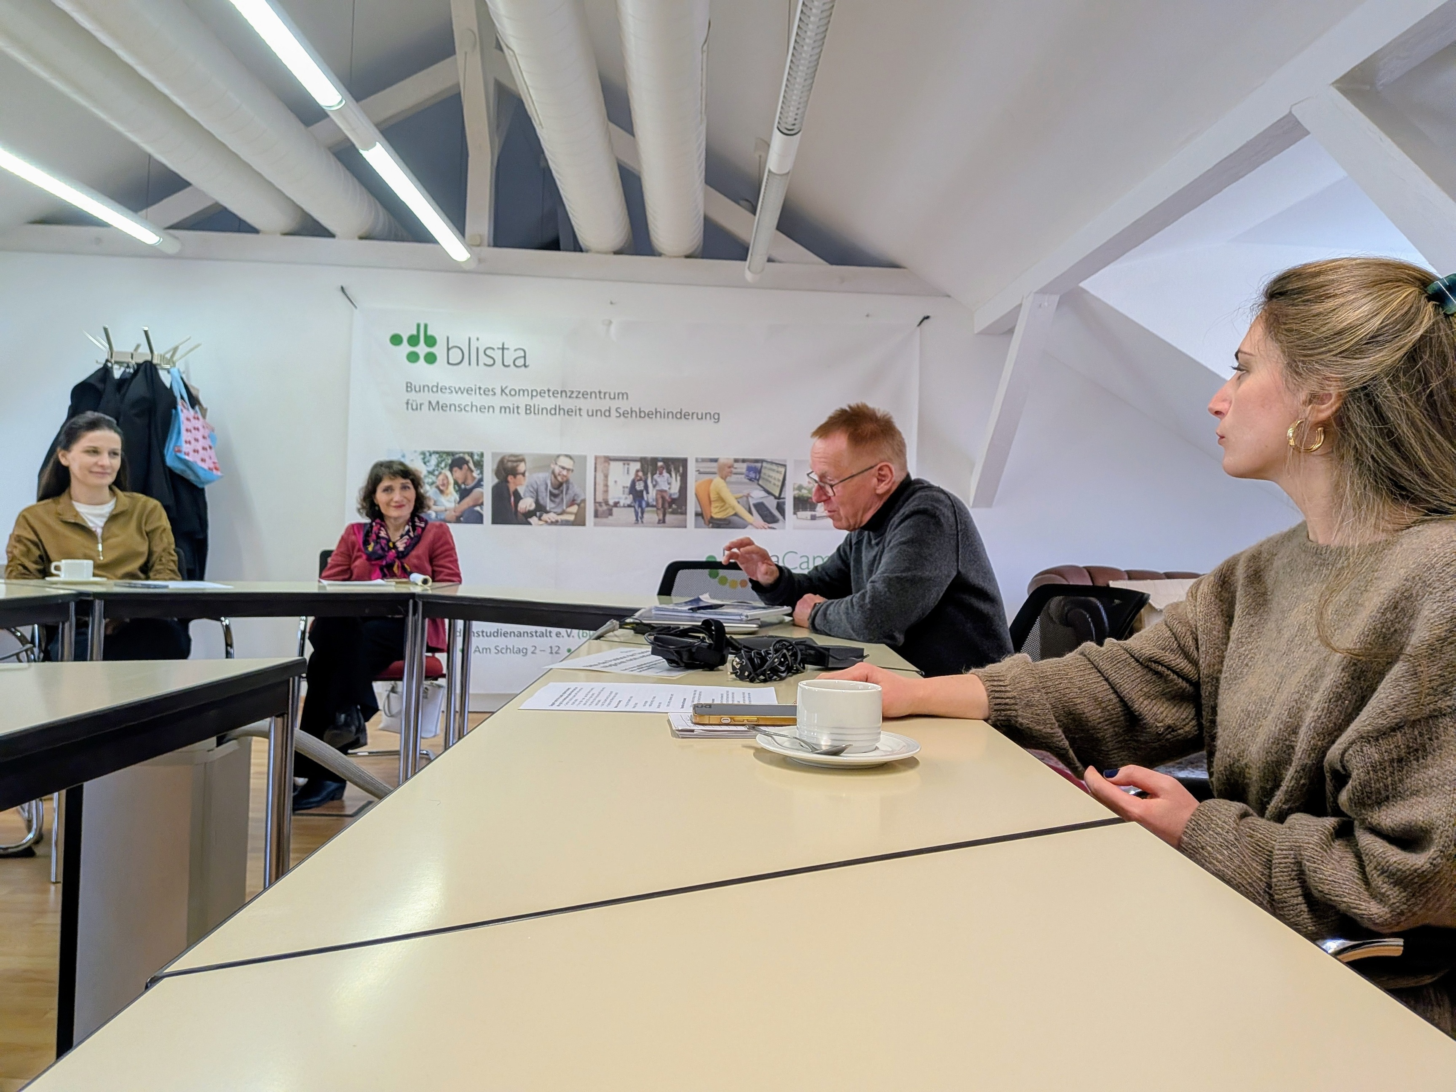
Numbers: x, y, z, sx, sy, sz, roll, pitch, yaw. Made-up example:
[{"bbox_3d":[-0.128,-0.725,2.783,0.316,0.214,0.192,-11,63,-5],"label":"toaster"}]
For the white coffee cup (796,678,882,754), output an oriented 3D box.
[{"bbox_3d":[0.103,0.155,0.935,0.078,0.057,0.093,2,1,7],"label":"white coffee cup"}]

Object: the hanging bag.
[{"bbox_3d":[-2.357,-0.514,4.450,0.120,0.460,0.230,-17,-17,22],"label":"hanging bag"}]

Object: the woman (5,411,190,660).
[{"bbox_3d":[-1.870,0.215,3.020,0.520,1.255,0.760,2,1,-37],"label":"woman"}]

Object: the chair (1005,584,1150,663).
[{"bbox_3d":[0.540,0.510,2.080,0.560,0.850,0.540,2,1,-16],"label":"chair"}]

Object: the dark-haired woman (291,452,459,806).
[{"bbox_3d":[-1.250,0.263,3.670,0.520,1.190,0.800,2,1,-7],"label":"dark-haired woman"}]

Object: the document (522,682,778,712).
[{"bbox_3d":[-0.087,0.182,1.230,0.297,0.005,0.210,2,1,-6],"label":"document"}]

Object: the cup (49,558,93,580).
[{"bbox_3d":[-1.908,0.067,2.935,0.103,0.056,0.078,2,1,-26],"label":"cup"}]

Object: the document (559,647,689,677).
[{"bbox_3d":[-0.123,0.178,1.569,0.210,0.005,0.297,2,1,15],"label":"document"}]

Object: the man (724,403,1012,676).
[{"bbox_3d":[0.310,0.319,2.080,0.680,1.216,0.540,2,1,-10],"label":"man"}]

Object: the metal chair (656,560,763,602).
[{"bbox_3d":[-0.090,0.478,3.220,0.540,0.850,0.560,2,1,14],"label":"metal chair"}]

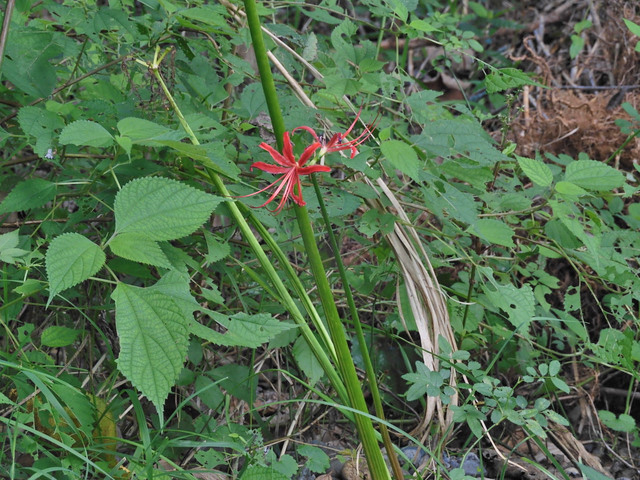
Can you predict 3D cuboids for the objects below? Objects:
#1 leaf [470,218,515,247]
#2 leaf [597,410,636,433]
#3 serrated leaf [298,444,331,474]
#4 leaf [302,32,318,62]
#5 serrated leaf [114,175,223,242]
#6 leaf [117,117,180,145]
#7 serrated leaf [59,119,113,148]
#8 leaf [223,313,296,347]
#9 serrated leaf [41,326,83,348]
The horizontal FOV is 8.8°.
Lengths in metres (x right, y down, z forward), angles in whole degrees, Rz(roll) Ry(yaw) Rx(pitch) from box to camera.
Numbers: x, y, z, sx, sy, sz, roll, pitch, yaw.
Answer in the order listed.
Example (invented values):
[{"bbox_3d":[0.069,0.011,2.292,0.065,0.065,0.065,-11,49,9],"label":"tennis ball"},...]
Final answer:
[{"bbox_3d":[0.155,-0.007,3.750,0.045,0.012,0.031,21,46,17],"label":"leaf"},{"bbox_3d":[0.268,0.164,3.750,0.034,0.012,0.031,0,41,0],"label":"leaf"},{"bbox_3d":[-0.005,0.191,3.620,0.028,0.012,0.033,0,45,-8],"label":"serrated leaf"},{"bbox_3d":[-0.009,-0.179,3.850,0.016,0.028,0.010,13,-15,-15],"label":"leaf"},{"bbox_3d":[-0.126,-0.026,3.450,0.095,0.018,0.060,-17,56,-15],"label":"serrated leaf"},{"bbox_3d":[-0.146,-0.093,3.550,0.056,0.015,0.036,5,41,1],"label":"leaf"},{"bbox_3d":[-0.199,-0.090,3.550,0.048,0.014,0.034,-3,43,1],"label":"serrated leaf"},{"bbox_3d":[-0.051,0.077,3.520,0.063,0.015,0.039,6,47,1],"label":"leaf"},{"bbox_3d":[-0.224,0.083,3.600,0.037,0.011,0.025,-9,46,-8],"label":"serrated leaf"}]

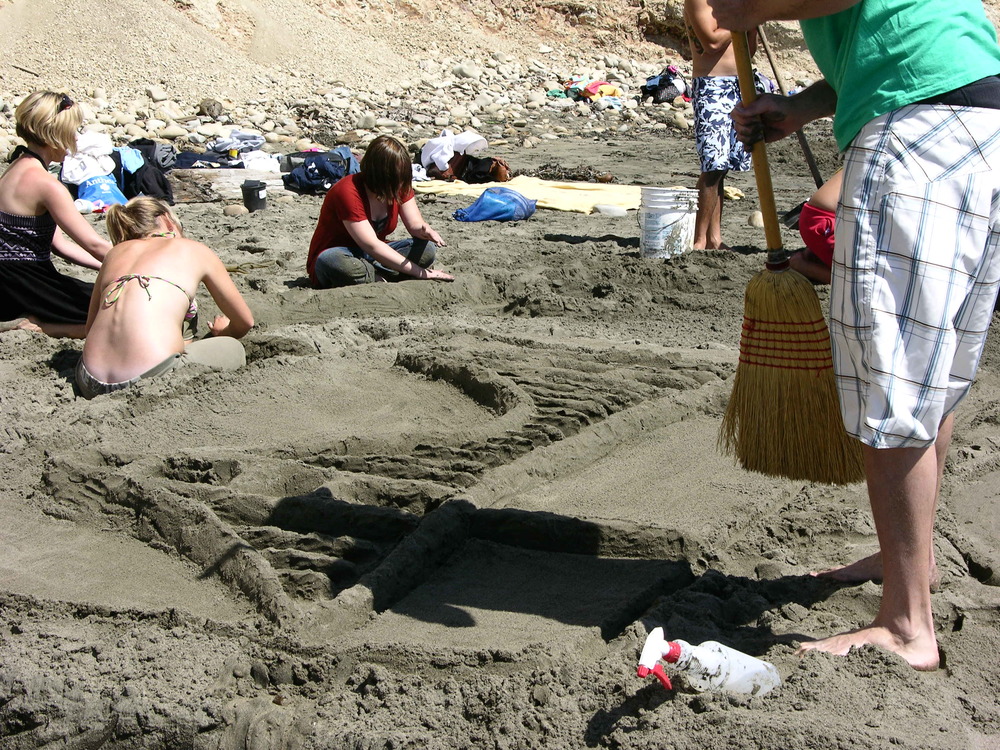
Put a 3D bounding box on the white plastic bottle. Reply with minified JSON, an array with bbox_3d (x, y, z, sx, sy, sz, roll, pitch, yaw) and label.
[{"bbox_3d":[0.389,0.548,3.950,0.262,0.112,0.092,21,-6,-18],"label":"white plastic bottle"}]

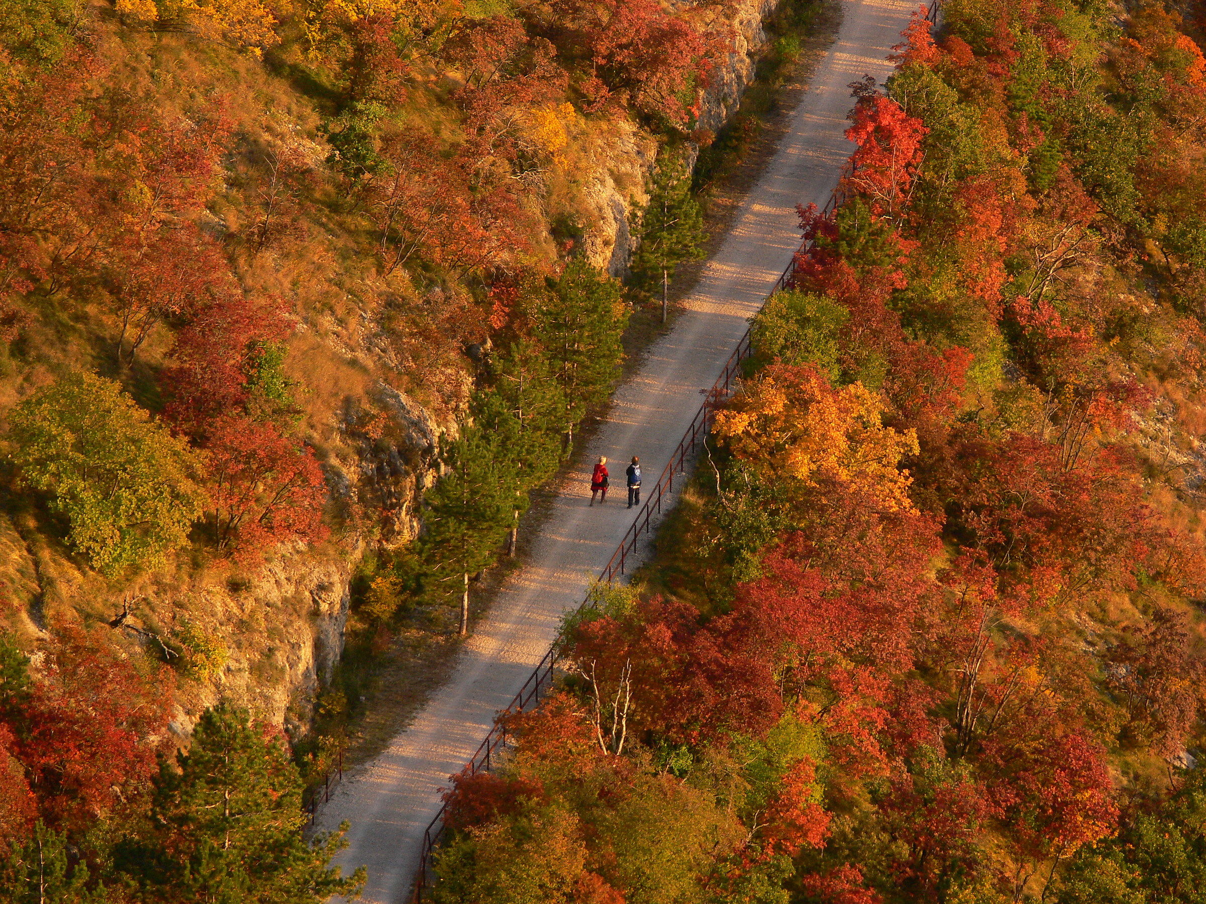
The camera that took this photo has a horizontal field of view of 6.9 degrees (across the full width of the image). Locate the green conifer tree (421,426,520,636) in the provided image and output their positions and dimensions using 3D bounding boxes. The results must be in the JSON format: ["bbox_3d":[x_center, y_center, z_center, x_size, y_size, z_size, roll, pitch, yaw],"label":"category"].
[{"bbox_3d":[-4.200,2.420,313.000,3.000,6.700,3.000,0,18,0],"label":"green conifer tree"}]

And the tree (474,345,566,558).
[{"bbox_3d":[-2.600,-0.150,320.000,3.000,7.200,3.000,0,18,0],"label":"tree"}]

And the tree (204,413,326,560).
[{"bbox_3d":[-10.210,1.070,302.500,3.800,4.500,3.600,0,18,0],"label":"tree"}]

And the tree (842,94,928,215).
[{"bbox_3d":[10.040,-10.510,357.000,3.100,4.600,3.000,0,18,0],"label":"tree"}]

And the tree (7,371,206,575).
[{"bbox_3d":[-14.640,0.620,295.500,5.800,6.000,5.400,0,18,0],"label":"tree"}]

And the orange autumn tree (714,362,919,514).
[{"bbox_3d":[7.000,-0.390,329.000,6.600,5.400,5.300,0,18,0],"label":"orange autumn tree"}]

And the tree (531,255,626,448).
[{"bbox_3d":[-0.820,-3.180,330.500,3.300,6.600,3.200,0,18,0],"label":"tree"}]

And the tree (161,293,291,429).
[{"bbox_3d":[-11.650,-2.810,310.500,4.000,4.400,3.700,0,18,0],"label":"tree"}]

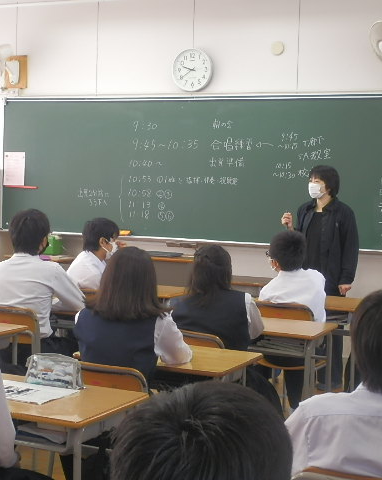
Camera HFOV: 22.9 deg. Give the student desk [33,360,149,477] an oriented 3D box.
[{"bbox_3d":[-0.510,0.846,2.979,0.615,0.720,0.410,3,4,27],"label":"student desk"}]

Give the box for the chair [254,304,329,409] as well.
[{"bbox_3d":[0.549,0.713,5.224,0.385,0.780,0.480,3,4,24],"label":"chair"}]

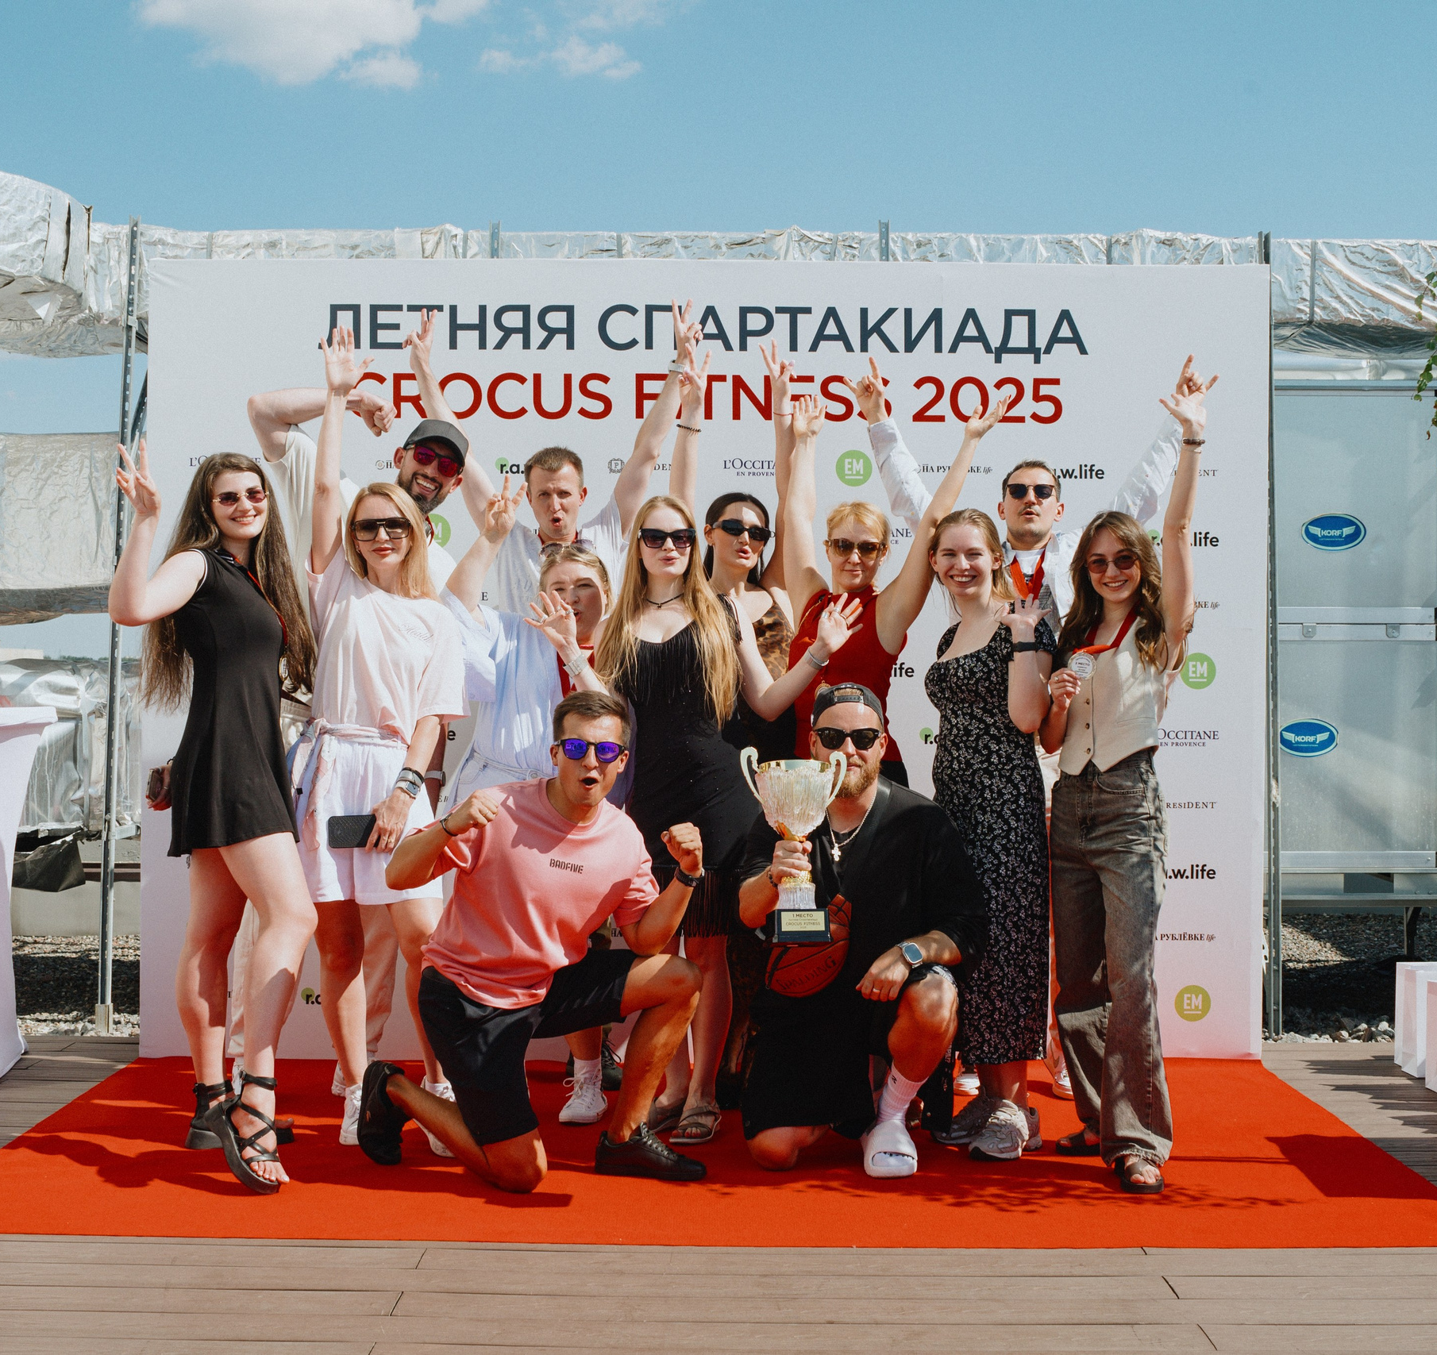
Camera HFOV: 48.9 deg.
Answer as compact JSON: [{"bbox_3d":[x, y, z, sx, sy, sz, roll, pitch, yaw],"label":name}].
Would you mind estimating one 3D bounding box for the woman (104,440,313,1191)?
[{"bbox_3d":[-1.252,0.307,3.900,0.520,1.785,0.520,0,0,44],"label":"woman"}]

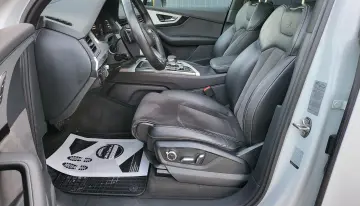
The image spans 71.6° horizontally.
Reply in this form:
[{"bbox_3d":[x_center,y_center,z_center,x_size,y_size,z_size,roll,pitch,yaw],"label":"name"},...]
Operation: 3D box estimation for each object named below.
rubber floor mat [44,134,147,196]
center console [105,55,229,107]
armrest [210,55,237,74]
[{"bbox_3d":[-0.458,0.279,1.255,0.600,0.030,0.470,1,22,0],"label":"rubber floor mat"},{"bbox_3d":[0.058,-0.104,1.575,1.010,0.315,0.320,1,22,0],"label":"center console"},{"bbox_3d":[0.351,-0.227,1.522,0.320,0.067,0.280,1,22,0],"label":"armrest"}]

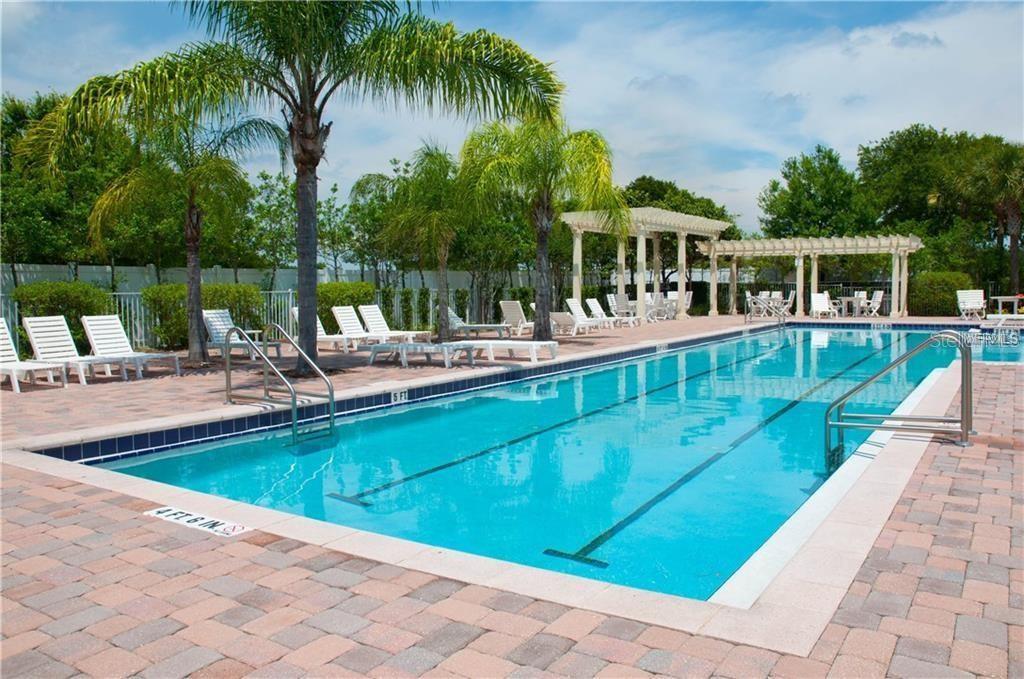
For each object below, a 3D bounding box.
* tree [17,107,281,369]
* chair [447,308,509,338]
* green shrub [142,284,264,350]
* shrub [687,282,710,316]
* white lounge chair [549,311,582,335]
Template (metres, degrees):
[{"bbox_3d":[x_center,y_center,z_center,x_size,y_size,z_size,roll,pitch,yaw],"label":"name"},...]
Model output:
[{"bbox_3d":[-6.258,-1.985,14.246,4.300,4.800,4.300,2,4,33],"label":"tree"},{"bbox_3d":[-0.919,-0.498,21.662,1.950,0.830,0.650,1,4,27],"label":"chair"},{"bbox_3d":[-7.706,-0.605,19.170,1.300,1.601,2.464,1,4,33],"label":"green shrub"},{"bbox_3d":[7.370,-1.601,30.300,1.000,1.280,1.000,2,5,35],"label":"shrub"},{"bbox_3d":[1.615,-0.466,21.910,0.680,0.640,1.800,0,4,25],"label":"white lounge chair"}]

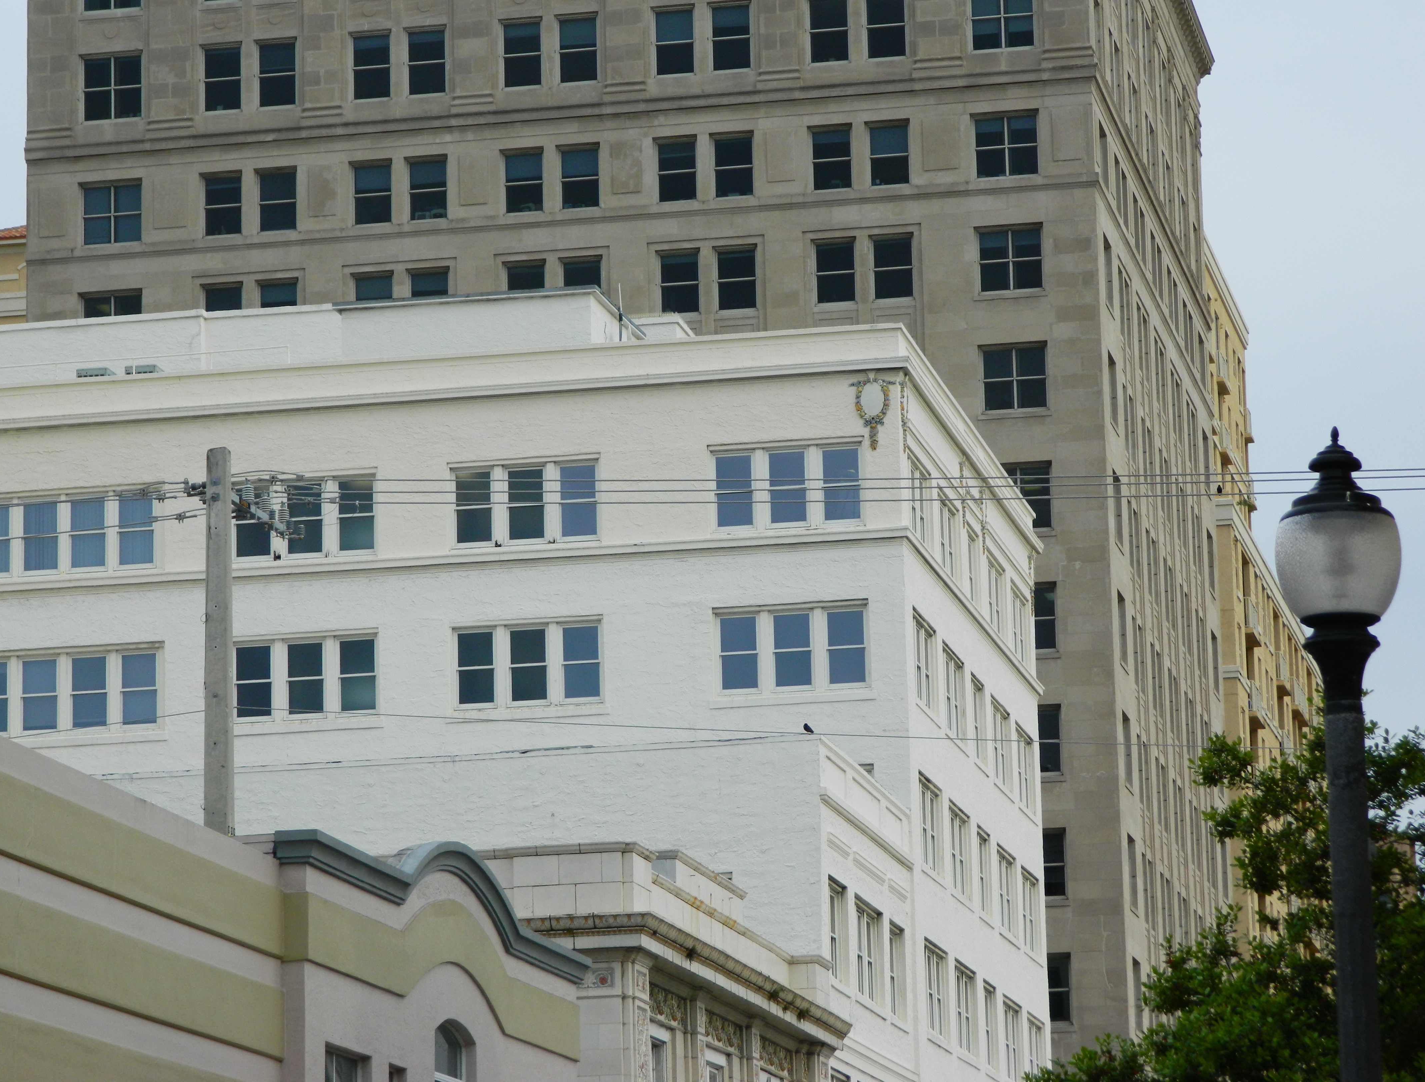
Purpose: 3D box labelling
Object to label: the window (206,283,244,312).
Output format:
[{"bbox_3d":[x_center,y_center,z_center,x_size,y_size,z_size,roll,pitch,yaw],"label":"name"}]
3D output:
[{"bbox_3d":[-14.173,-6.553,155.825,1.110,1.795,0.200,-4,-11,10],"label":"window"}]

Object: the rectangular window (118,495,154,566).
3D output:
[{"bbox_3d":[-12.381,-0.230,115.452,0.750,1.454,0.150,-4,-11,10],"label":"rectangular window"}]

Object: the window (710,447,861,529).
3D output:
[{"bbox_3d":[1.520,-1.102,111.937,3.031,1.503,0.200,-4,-11,10],"label":"window"}]

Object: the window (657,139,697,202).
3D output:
[{"bbox_3d":[-1.002,-10.623,154.007,1.107,1.749,0.200,-4,-11,10],"label":"window"}]

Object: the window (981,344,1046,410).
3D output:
[{"bbox_3d":[8.467,-4.591,151.013,1.783,1.791,0.200,-4,-11,10],"label":"window"}]

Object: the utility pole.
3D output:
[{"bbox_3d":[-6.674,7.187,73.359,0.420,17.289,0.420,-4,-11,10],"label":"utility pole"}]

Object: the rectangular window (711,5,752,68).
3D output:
[{"bbox_3d":[0.538,-14.110,151.286,1.160,1.920,0.180,-4,-11,11],"label":"rectangular window"}]

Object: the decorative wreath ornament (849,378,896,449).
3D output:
[{"bbox_3d":[3.365,-2.681,112.664,0.887,1.458,0.140,-4,-11,10],"label":"decorative wreath ornament"}]

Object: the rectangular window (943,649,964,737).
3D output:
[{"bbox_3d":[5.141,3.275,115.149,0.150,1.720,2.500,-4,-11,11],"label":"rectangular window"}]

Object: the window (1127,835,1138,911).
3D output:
[{"bbox_3d":[11.676,9.264,150.167,0.200,1.980,1.850,-4,-11,10],"label":"window"}]

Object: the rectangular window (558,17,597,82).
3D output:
[{"bbox_3d":[-3.908,-14.239,155.956,1.095,1.878,0.200,-4,-11,10],"label":"rectangular window"}]

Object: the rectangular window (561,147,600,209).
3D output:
[{"bbox_3d":[-3.807,-10.431,154.521,1.087,1.756,0.200,-4,-11,10],"label":"rectangular window"}]

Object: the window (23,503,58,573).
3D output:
[{"bbox_3d":[-14.723,-0.062,117.798,0.789,1.534,0.150,-4,-11,10],"label":"window"}]

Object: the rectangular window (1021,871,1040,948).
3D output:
[{"bbox_3d":[7.702,9.053,131.645,0.200,1.646,2.990,-4,-11,10],"label":"rectangular window"}]

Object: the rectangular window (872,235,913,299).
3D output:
[{"bbox_3d":[5.114,-7.794,152.984,1.109,1.800,0.200,-4,-11,10],"label":"rectangular window"}]

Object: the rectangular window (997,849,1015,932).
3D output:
[{"bbox_3d":[6.812,8.106,125.257,0.150,1.700,2.900,-4,-11,10],"label":"rectangular window"}]

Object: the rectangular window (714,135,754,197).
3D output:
[{"bbox_3d":[0.605,-10.610,151.977,1.125,1.685,0.150,-4,-11,11],"label":"rectangular window"}]

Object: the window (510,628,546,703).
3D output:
[{"bbox_3d":[-3.936,2.655,115.239,0.806,1.569,0.150,-4,-11,10],"label":"window"}]

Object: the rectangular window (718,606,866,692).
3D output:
[{"bbox_3d":[1.665,2.271,112.168,3.046,1.603,0.200,-4,-11,10],"label":"rectangular window"}]

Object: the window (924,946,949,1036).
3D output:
[{"bbox_3d":[4.676,9.603,114.600,0.200,1.786,3.242,-4,-11,10],"label":"window"}]

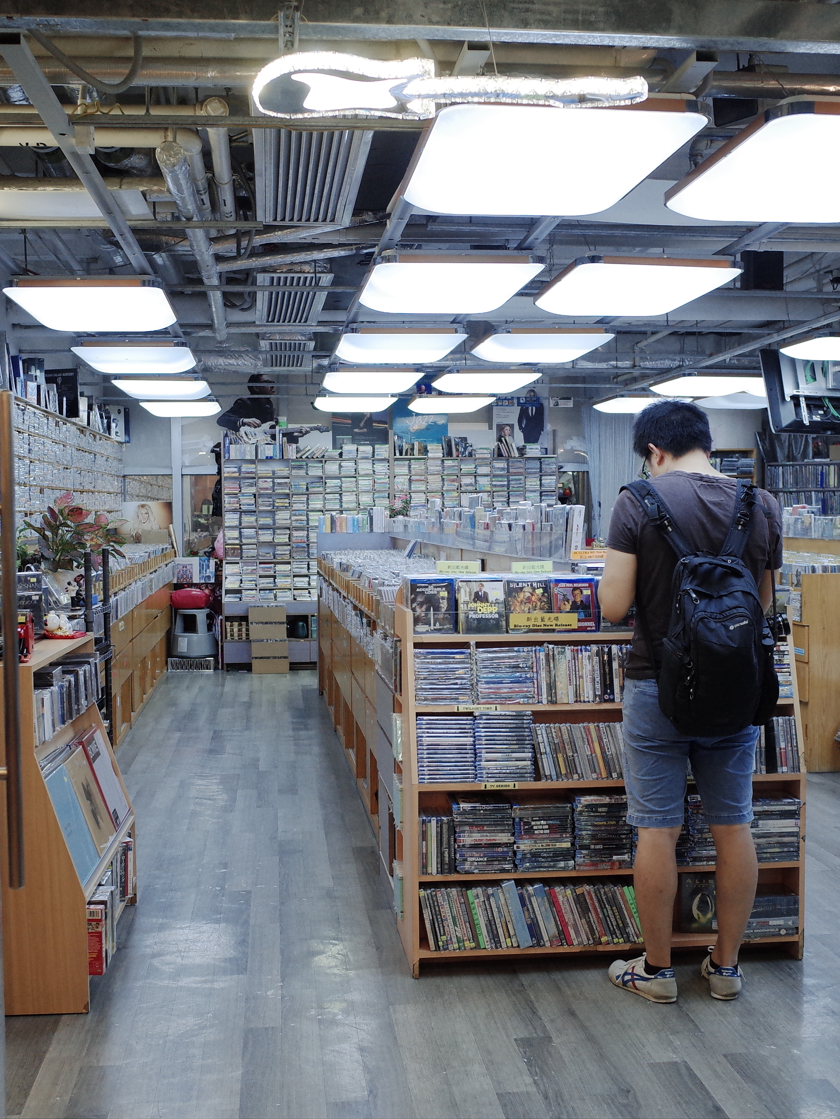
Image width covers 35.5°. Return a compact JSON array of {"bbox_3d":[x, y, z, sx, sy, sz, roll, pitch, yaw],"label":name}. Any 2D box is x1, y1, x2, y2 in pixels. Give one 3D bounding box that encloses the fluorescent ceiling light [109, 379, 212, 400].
[{"bbox_3d":[-1.845,-1.231,9.455,0.647,0.097,0.950,-1,2,-7],"label":"fluorescent ceiling light"}]

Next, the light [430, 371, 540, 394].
[{"bbox_3d":[0.438,-1.233,9.120,0.647,0.097,0.950,-1,2,-7],"label":"light"}]

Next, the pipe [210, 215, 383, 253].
[{"bbox_3d":[-0.658,-1.652,6.651,1.153,0.060,0.060,1,2,36],"label":"pipe"}]

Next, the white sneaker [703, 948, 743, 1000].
[{"bbox_3d":[0.881,1.192,3.859,0.100,0.110,0.275,0,2,5],"label":"white sneaker"}]

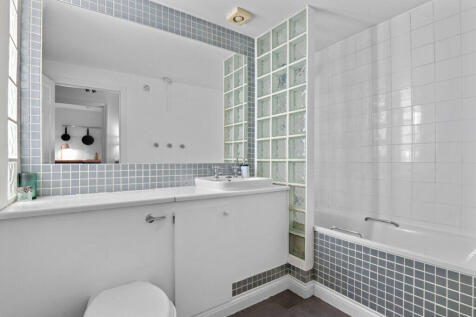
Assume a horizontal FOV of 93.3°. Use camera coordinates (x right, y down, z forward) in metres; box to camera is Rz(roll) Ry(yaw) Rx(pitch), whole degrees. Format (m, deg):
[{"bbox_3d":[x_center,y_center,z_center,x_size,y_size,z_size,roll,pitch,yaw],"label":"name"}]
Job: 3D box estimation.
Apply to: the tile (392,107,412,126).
[{"bbox_3d":[1.351,-0.342,1.851,0.010,0.149,0.149,0,0,-37],"label":"tile"}]

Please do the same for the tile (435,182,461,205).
[{"bbox_3d":[1.536,0.258,1.639,0.010,0.150,0.146,1,-1,-37],"label":"tile"}]

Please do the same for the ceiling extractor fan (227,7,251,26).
[{"bbox_3d":[0.013,-1.184,1.890,0.155,0.035,0.155,1,-1,-39],"label":"ceiling extractor fan"}]

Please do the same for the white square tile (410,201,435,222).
[{"bbox_3d":[1.433,0.406,1.734,0.010,0.149,0.149,0,0,-37],"label":"white square tile"}]

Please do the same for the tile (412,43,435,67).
[{"bbox_3d":[1.450,-0.805,1.767,0.010,0.150,0.146,1,-1,-37],"label":"tile"}]

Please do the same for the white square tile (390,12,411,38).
[{"bbox_3d":[1.363,-1.110,1.876,0.010,0.159,0.146,1,-1,-39],"label":"white square tile"}]

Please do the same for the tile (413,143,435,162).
[{"bbox_3d":[1.434,-0.042,1.736,0.010,0.149,0.149,0,0,-37],"label":"tile"}]

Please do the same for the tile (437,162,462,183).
[{"bbox_3d":[1.520,0.108,1.620,0.010,0.149,0.149,0,0,-37],"label":"tile"}]

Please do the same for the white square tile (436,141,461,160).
[{"bbox_3d":[1.537,-0.046,1.643,0.010,0.150,0.146,1,-1,-37],"label":"white square tile"}]

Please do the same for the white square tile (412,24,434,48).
[{"bbox_3d":[1.452,-0.955,1.764,0.010,0.150,0.146,1,-1,-39],"label":"white square tile"}]

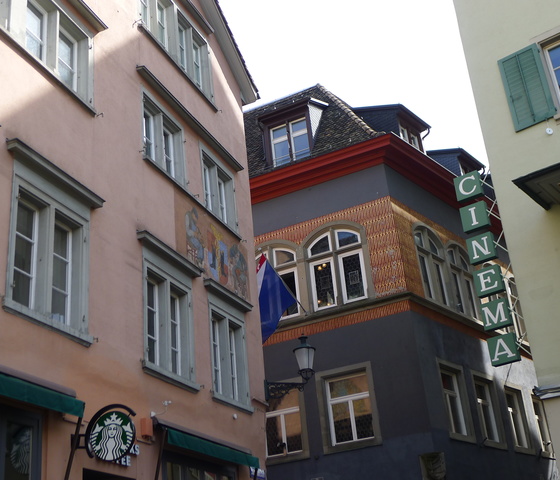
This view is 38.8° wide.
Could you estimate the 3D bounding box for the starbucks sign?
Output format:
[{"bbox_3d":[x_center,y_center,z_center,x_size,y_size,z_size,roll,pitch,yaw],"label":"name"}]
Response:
[{"bbox_3d":[-1.844,2.113,8.665,0.620,0.620,0.130,-15,-27,18],"label":"starbucks sign"}]

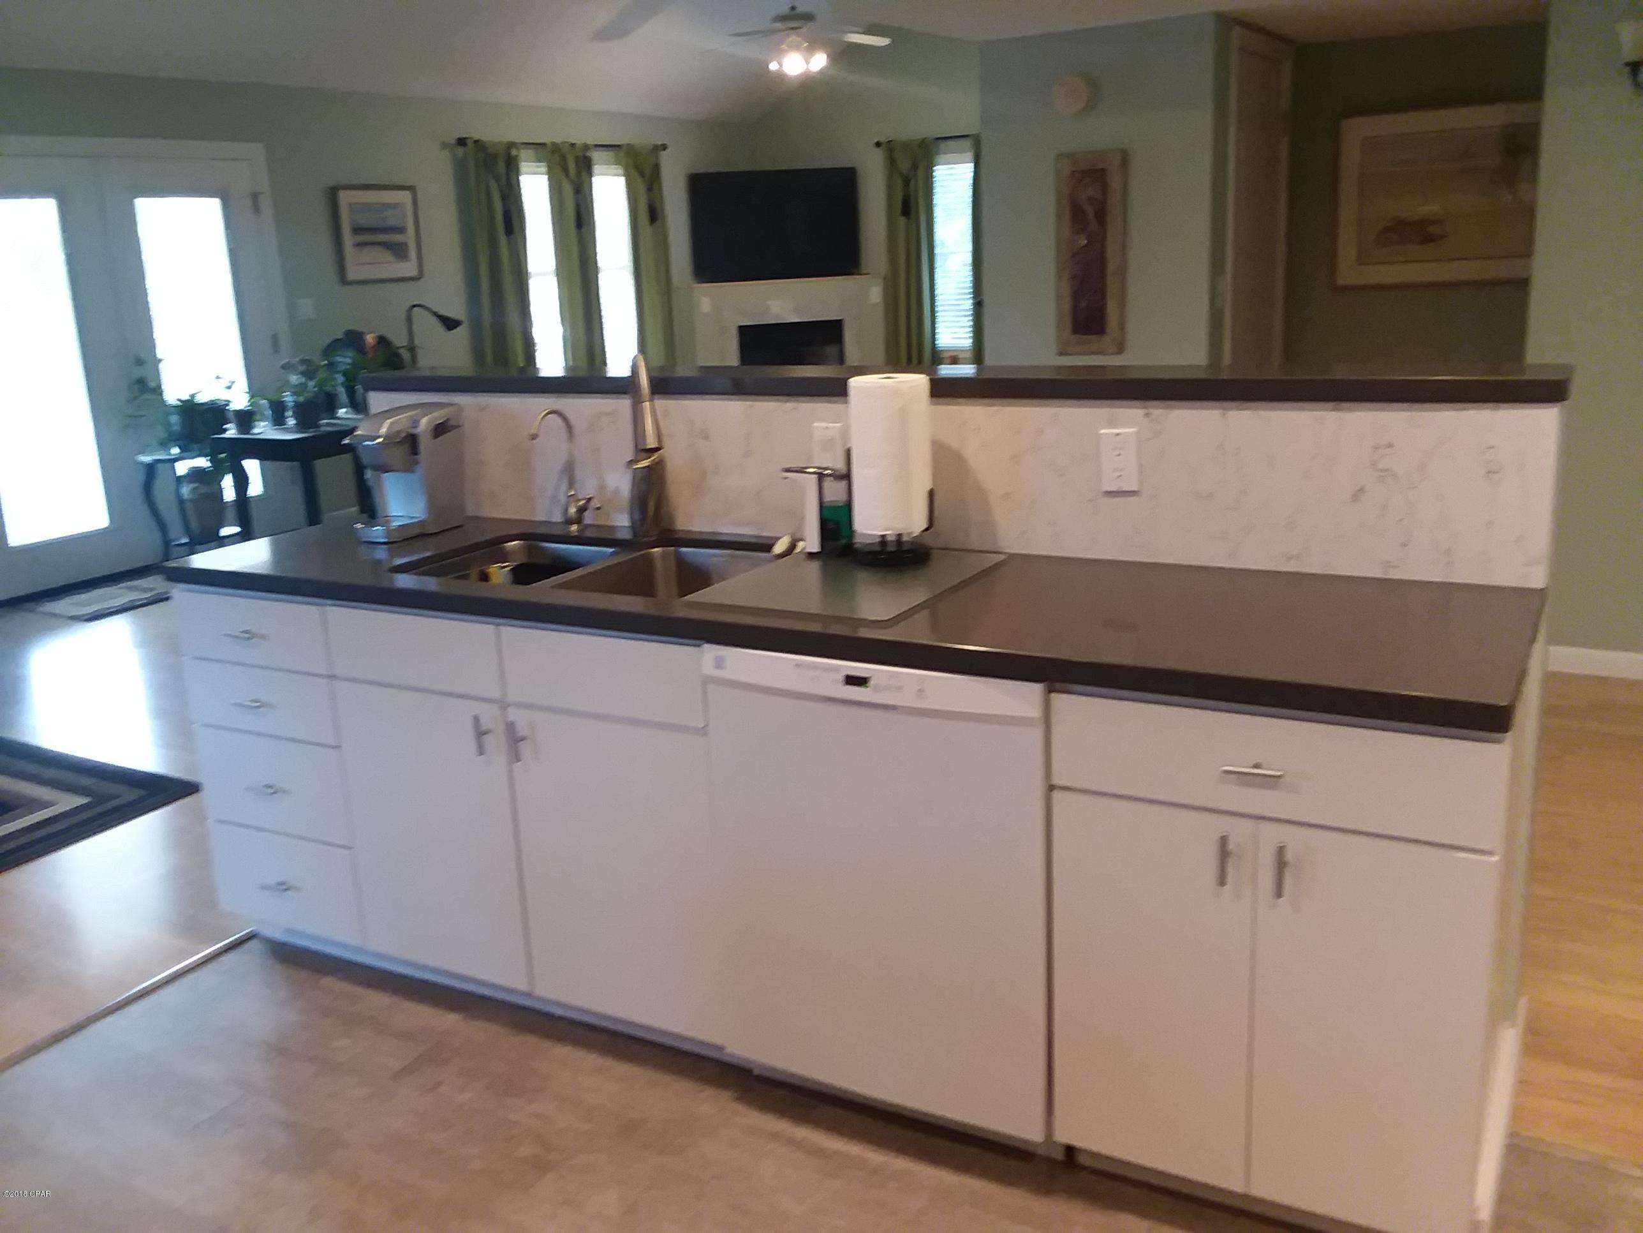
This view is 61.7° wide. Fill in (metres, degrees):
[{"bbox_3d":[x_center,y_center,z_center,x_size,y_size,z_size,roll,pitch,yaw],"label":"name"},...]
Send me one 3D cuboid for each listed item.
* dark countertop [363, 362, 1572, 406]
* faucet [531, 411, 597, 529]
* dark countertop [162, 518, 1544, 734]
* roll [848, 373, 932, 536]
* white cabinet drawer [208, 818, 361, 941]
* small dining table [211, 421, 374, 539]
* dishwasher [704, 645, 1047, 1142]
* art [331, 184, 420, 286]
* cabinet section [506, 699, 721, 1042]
[{"bbox_3d":[0.066,-0.482,2.820,2.590,0.042,0.280,6,17,29],"label":"dark countertop"},{"bbox_3d":[-0.580,-0.315,3.029,0.080,0.265,0.165,6,17,29],"label":"faucet"},{"bbox_3d":[-0.116,-0.058,2.566,2.570,0.040,0.645,6,17,29],"label":"dark countertop"},{"bbox_3d":[0.137,-0.310,2.637,0.148,0.286,0.148,-2,14,1],"label":"roll"},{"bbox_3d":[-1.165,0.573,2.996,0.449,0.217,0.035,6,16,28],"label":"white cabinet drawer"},{"bbox_3d":[-2.644,-0.582,7.111,0.620,0.740,0.580,6,17,29],"label":"small dining table"},{"bbox_3d":[0.216,0.390,2.485,0.605,0.805,0.600,6,17,29],"label":"dishwasher"},{"bbox_3d":[-2.713,-2.353,8.489,0.030,0.565,0.670,6,17,29],"label":"art"},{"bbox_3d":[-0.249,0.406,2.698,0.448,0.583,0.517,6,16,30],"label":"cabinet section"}]

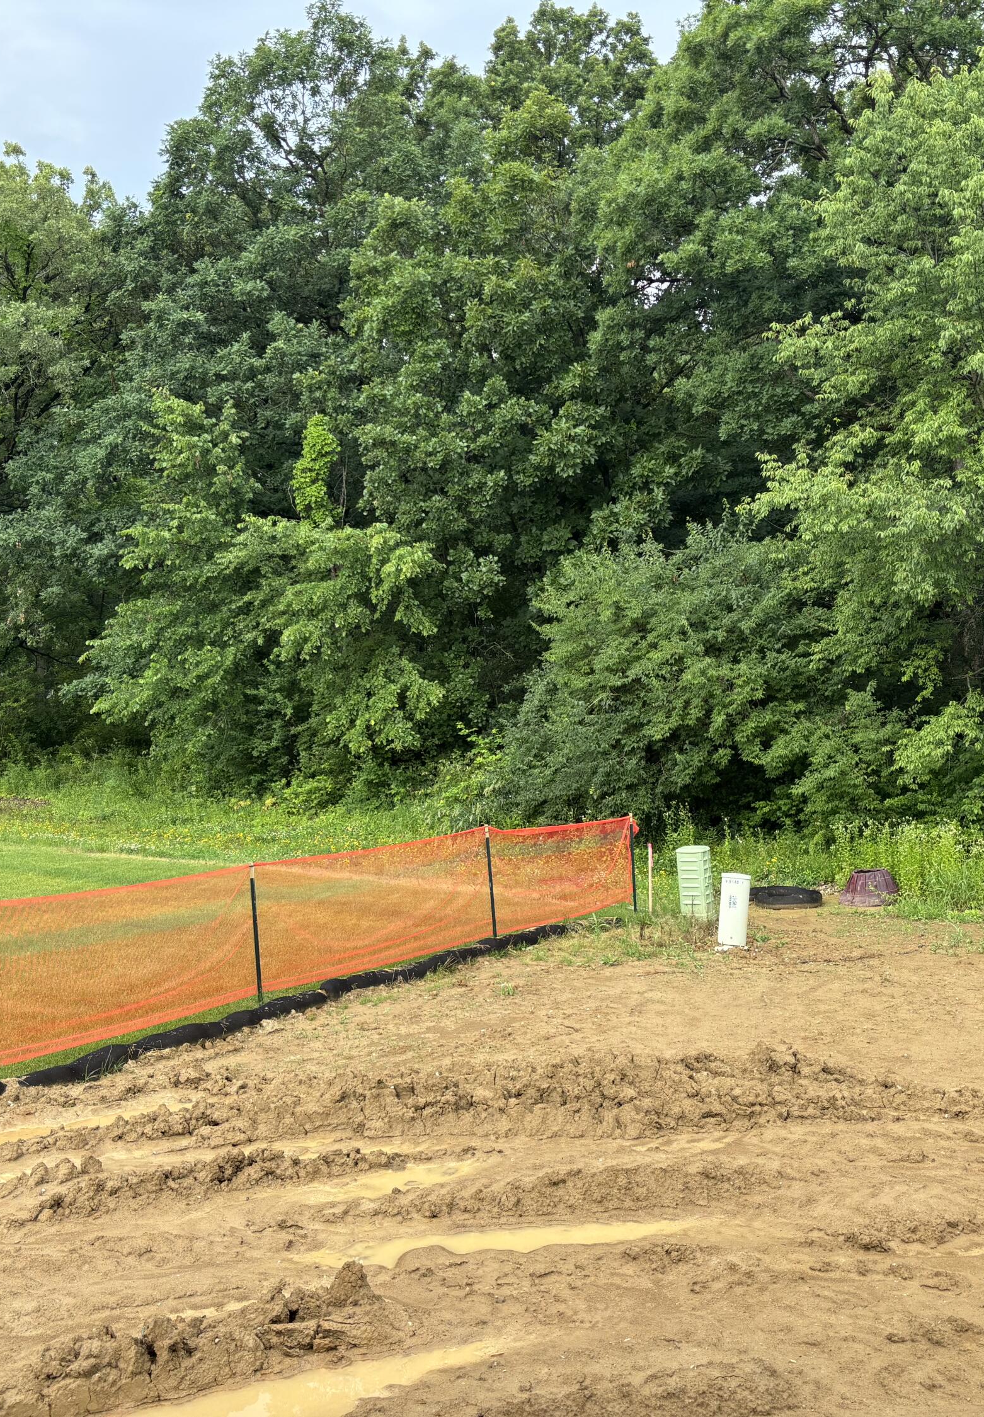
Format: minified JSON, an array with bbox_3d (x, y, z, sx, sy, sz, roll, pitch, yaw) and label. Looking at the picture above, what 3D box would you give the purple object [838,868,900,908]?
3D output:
[{"bbox_3d":[5.289,2.497,19.900,0.860,0.440,0.860,-2,1,15],"label":"purple object"}]

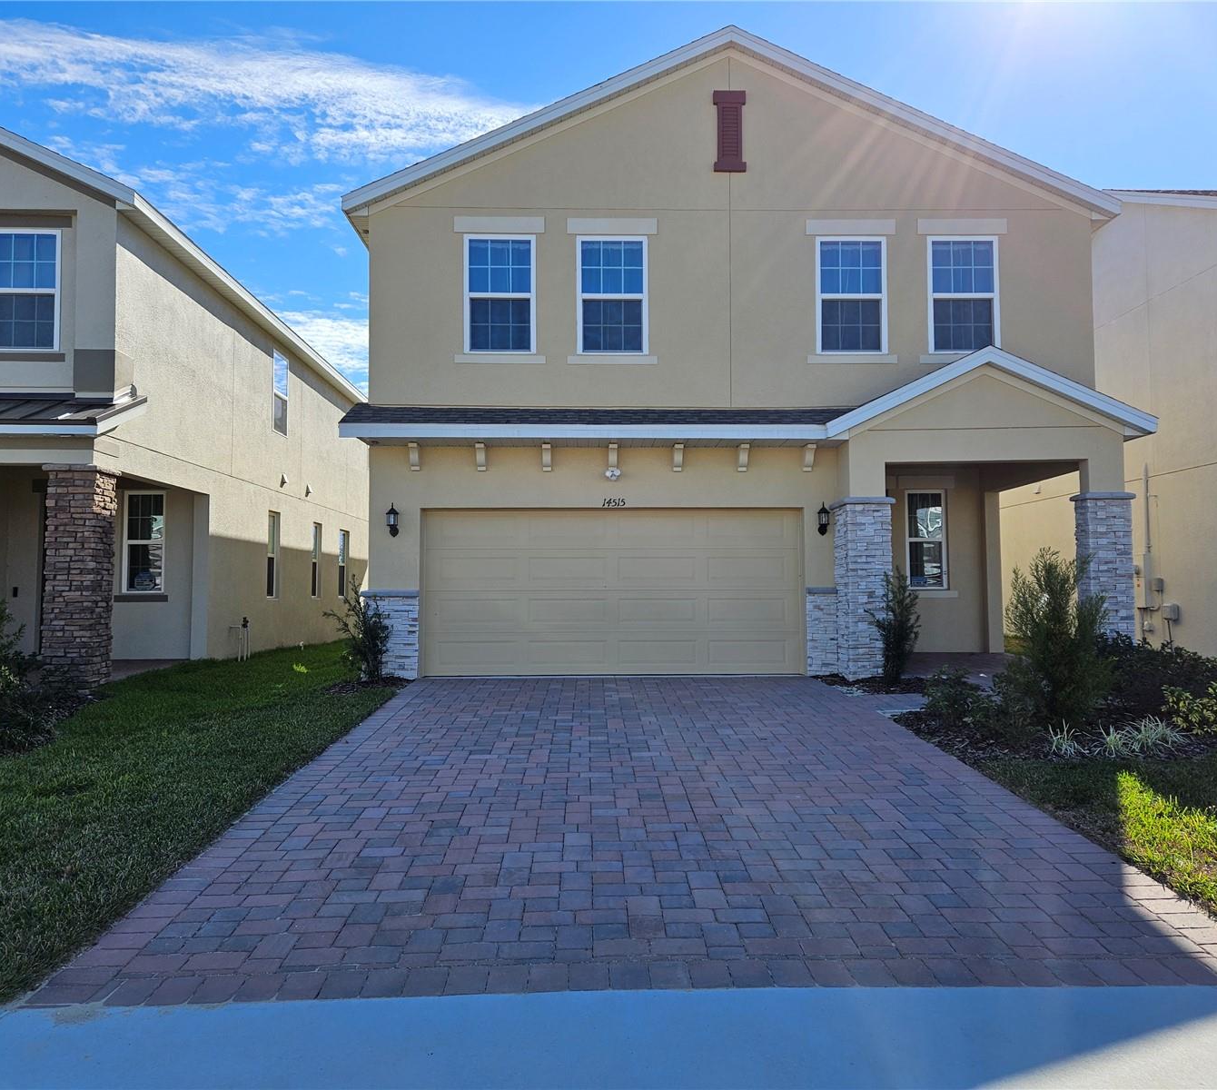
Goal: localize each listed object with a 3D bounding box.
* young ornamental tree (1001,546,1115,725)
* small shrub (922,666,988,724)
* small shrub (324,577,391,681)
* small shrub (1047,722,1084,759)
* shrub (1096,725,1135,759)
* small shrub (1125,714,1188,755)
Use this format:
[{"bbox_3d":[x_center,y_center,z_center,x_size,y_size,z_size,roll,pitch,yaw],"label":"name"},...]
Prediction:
[{"bbox_3d":[4.328,0.915,9.320,1.020,1.720,0.950,0,-3,-1],"label":"young ornamental tree"},{"bbox_3d":[3.449,1.502,9.569,0.620,0.540,0.580,0,-3,-1],"label":"small shrub"},{"bbox_3d":[-3.052,1.015,11.745,0.800,1.320,0.680,0,-3,-1],"label":"small shrub"},{"bbox_3d":[3.847,1.647,8.119,0.310,0.280,0.300,0,-3,-1],"label":"small shrub"},{"bbox_3d":[4.272,1.658,8.128,0.330,0.270,0.310,0,-3,-1],"label":"shrub"},{"bbox_3d":[4.703,1.628,8.290,0.500,0.300,0.480,0,-3,-1],"label":"small shrub"}]

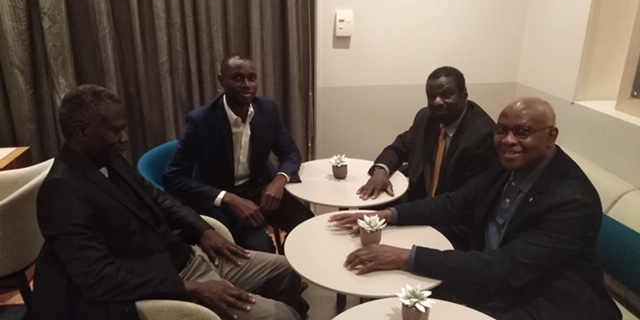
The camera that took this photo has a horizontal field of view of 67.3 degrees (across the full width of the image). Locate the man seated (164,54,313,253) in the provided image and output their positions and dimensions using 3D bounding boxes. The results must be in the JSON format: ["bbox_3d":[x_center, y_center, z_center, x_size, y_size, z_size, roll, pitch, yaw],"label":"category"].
[{"bbox_3d":[-0.290,0.171,2.340,0.600,1.300,0.800,-14,24,-34],"label":"man seated"}]

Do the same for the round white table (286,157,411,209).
[{"bbox_3d":[0.129,0.436,2.446,0.600,0.730,0.600,0,19,0],"label":"round white table"}]

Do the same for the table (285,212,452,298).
[{"bbox_3d":[0.174,0.651,1.833,0.600,0.730,0.600,0,19,0],"label":"table"}]

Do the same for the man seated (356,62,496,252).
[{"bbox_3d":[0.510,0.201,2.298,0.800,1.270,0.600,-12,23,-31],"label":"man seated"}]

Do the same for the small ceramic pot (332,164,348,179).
[{"bbox_3d":[0.099,0.051,2.346,0.074,0.061,0.074,0,19,0],"label":"small ceramic pot"}]

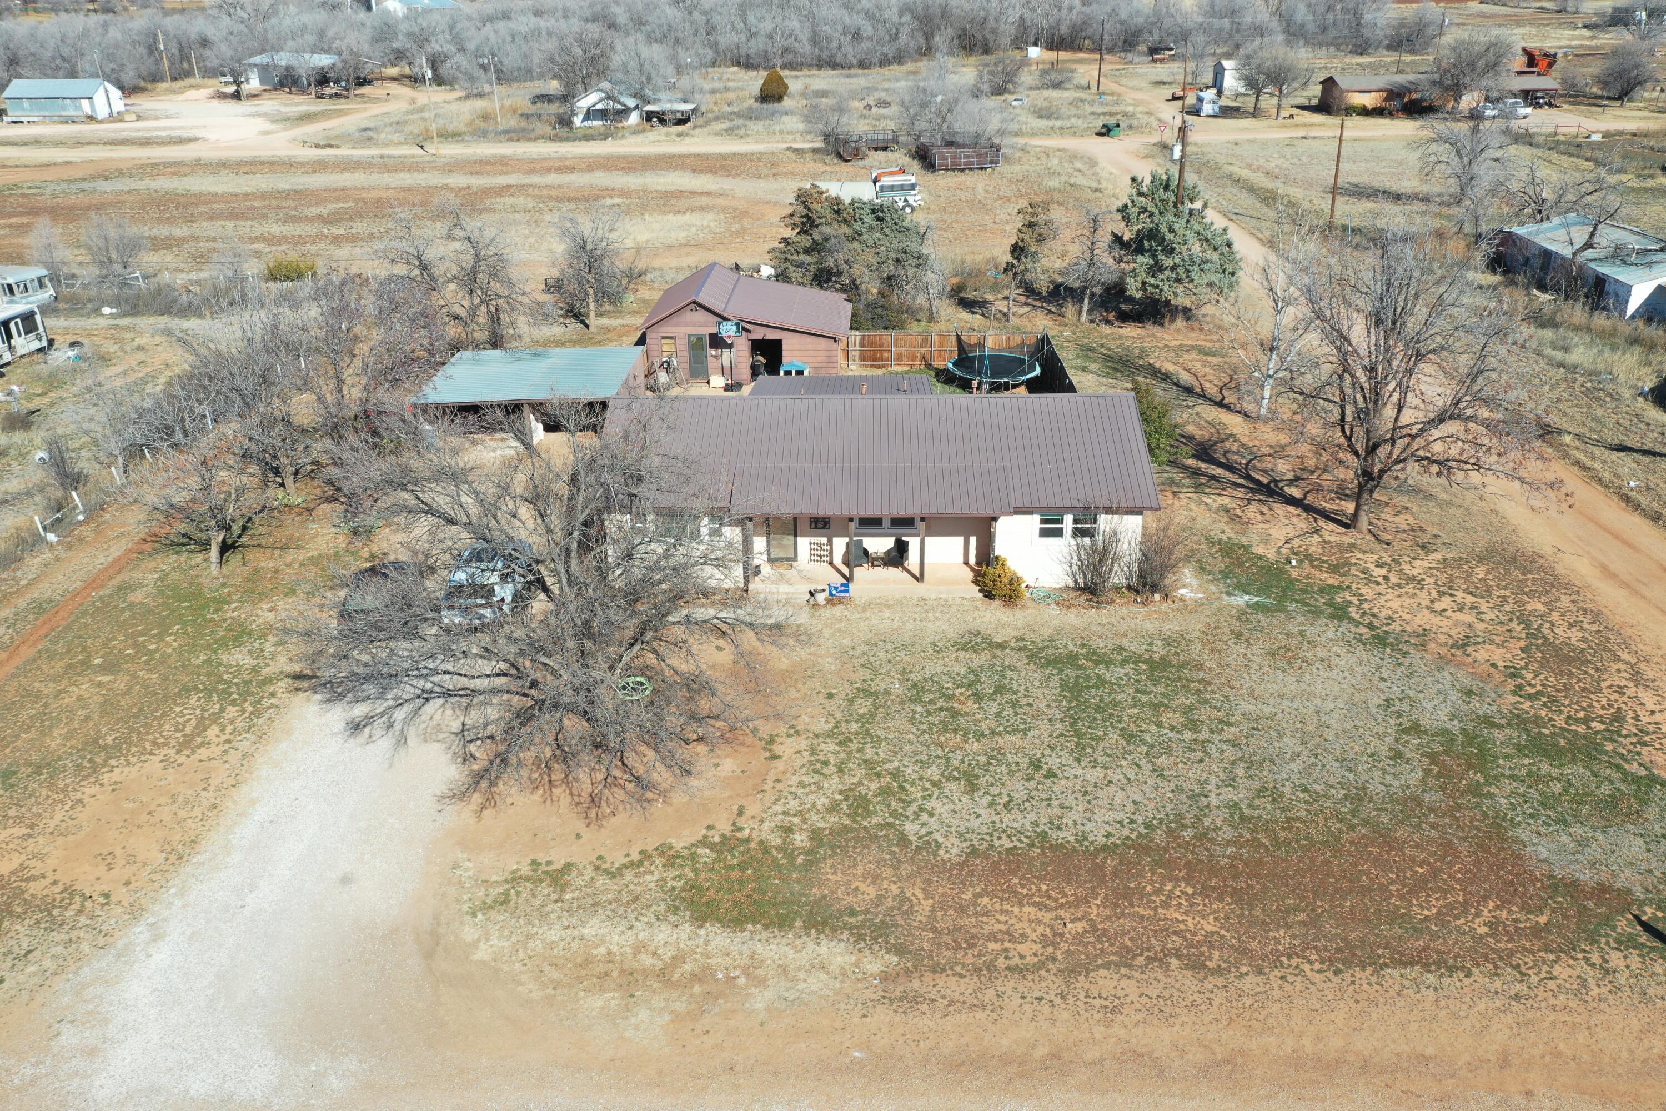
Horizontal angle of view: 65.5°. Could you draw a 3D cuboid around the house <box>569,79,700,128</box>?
[{"bbox_3d":[-23.911,-54.595,155.813,14.600,5.000,10.500,0,25,3],"label":"house"}]

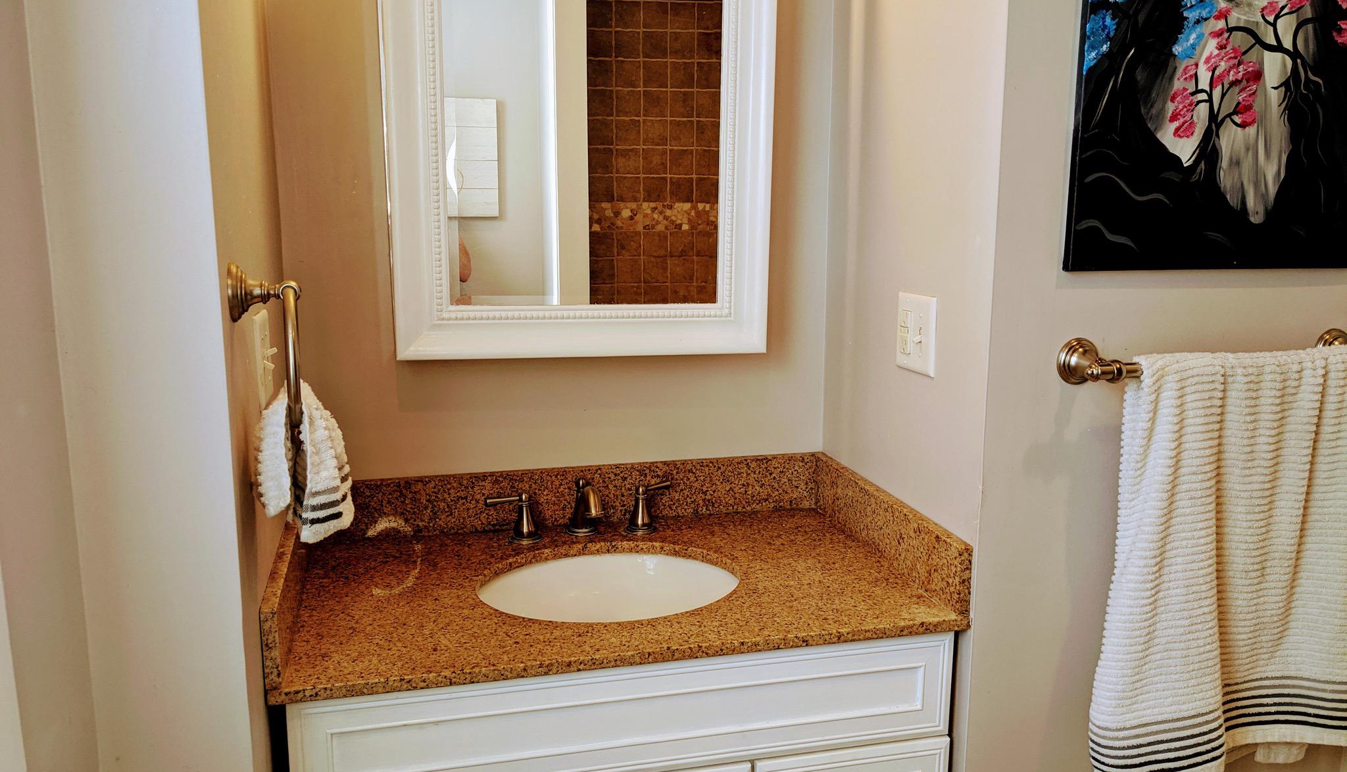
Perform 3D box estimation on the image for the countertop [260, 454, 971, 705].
[{"bbox_3d":[-0.100,0.250,1.601,0.915,0.118,0.556,-3,11,-13],"label":"countertop"}]

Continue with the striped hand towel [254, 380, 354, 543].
[{"bbox_3d":[-0.413,0.078,1.180,0.100,0.175,0.135,-3,11,-13],"label":"striped hand towel"}]

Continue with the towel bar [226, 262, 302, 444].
[{"bbox_3d":[-0.438,-0.042,1.146,0.071,0.188,0.160,-3,11,-13],"label":"towel bar"}]

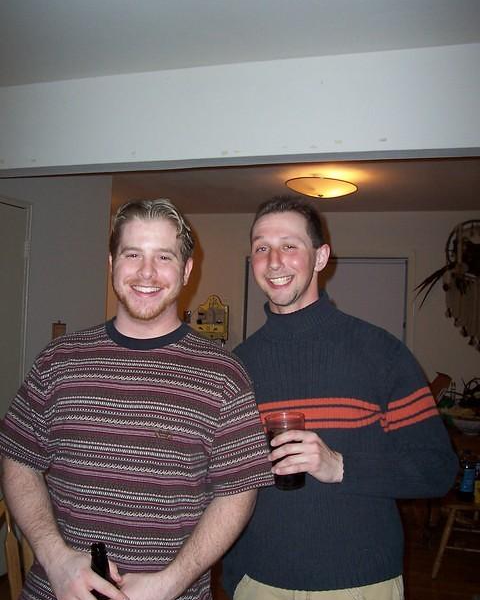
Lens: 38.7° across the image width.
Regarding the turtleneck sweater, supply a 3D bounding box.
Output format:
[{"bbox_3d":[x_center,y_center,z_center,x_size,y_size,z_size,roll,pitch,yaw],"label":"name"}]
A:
[{"bbox_3d":[0.218,0.303,1.530,0.520,0.650,0.360,1,-2,24],"label":"turtleneck sweater"}]

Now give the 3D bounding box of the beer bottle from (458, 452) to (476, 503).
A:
[{"bbox_3d":[1.347,1.045,4.050,0.100,0.305,0.100,1,-2,18],"label":"beer bottle"}]

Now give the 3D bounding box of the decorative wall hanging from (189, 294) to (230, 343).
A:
[{"bbox_3d":[-0.256,0.150,5.550,0.310,0.395,0.080,1,-2,18],"label":"decorative wall hanging"}]

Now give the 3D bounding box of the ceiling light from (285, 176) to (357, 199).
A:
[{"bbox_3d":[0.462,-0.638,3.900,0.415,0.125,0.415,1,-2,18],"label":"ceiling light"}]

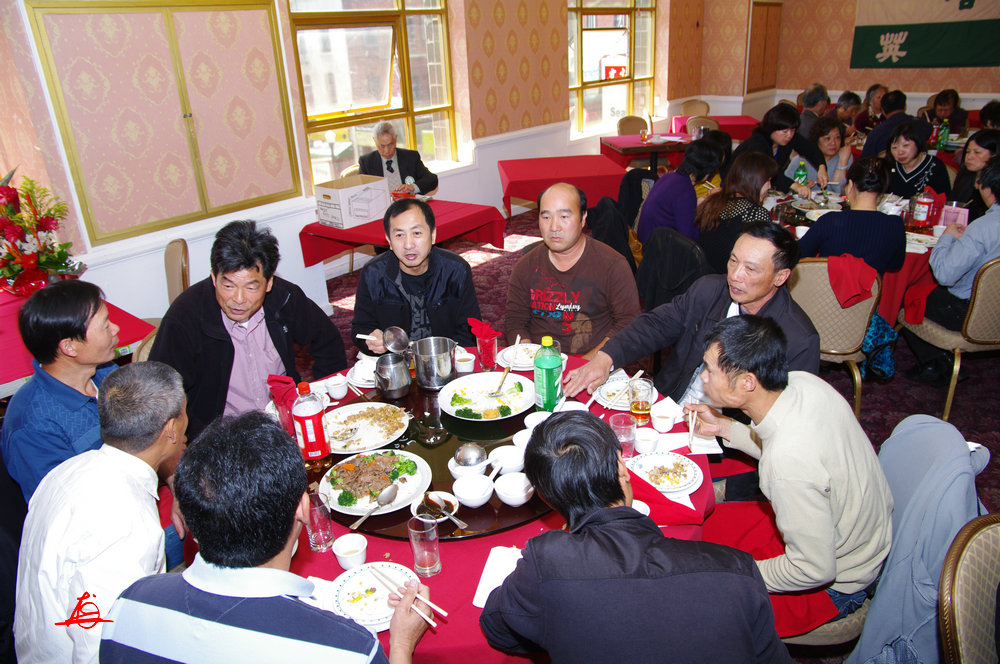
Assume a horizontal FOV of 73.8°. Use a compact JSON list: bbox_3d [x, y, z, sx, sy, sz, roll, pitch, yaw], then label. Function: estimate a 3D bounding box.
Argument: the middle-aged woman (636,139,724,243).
[{"bbox_3d":[1.318,-0.714,4.719,0.750,1.220,0.500,-8,24,-11],"label":"middle-aged woman"}]

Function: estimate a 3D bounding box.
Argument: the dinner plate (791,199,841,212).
[{"bbox_3d":[1.844,-0.731,3.880,0.290,0.030,0.290,-3,22,1],"label":"dinner plate"}]

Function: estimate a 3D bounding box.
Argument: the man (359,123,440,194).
[{"bbox_3d":[-0.697,-0.819,4.806,0.520,1.340,0.750,-16,25,-28],"label":"man"}]

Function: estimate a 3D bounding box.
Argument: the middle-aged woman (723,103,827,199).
[{"bbox_3d":[2.076,-1.077,5.281,0.720,1.380,0.520,16,30,36],"label":"middle-aged woman"}]

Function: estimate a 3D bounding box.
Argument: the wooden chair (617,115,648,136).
[{"bbox_3d":[1.796,-2.355,8.802,0.450,0.920,0.550,-3,22,0],"label":"wooden chair"}]

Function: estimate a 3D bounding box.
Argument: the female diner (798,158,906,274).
[{"bbox_3d":[1.669,-0.276,3.357,0.500,1.200,0.750,5,24,19],"label":"female diner"}]

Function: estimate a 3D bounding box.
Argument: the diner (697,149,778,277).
[{"bbox_3d":[1.380,-0.393,3.678,0.750,1.200,0.450,-18,27,-32],"label":"diner"}]

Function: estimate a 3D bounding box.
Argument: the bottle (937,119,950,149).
[{"bbox_3d":[4.532,-2.021,6.791,0.105,0.300,0.105,-3,24,0],"label":"bottle"}]

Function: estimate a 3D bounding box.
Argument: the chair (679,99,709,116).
[{"bbox_3d":[2.843,-2.898,9.757,0.450,0.920,0.550,1,23,11],"label":"chair"}]

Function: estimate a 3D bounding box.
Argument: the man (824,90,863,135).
[{"bbox_3d":[3.649,-1.898,7.138,0.800,1.300,0.500,1,24,9],"label":"man"}]

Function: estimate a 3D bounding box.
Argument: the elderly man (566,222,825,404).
[{"bbox_3d":[0.631,0.272,2.129,0.780,1.220,0.620,-19,27,-34],"label":"elderly man"}]

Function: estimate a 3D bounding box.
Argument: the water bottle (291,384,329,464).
[{"bbox_3d":[-0.573,0.285,1.998,0.103,0.297,0.103,-3,24,0],"label":"water bottle"}]

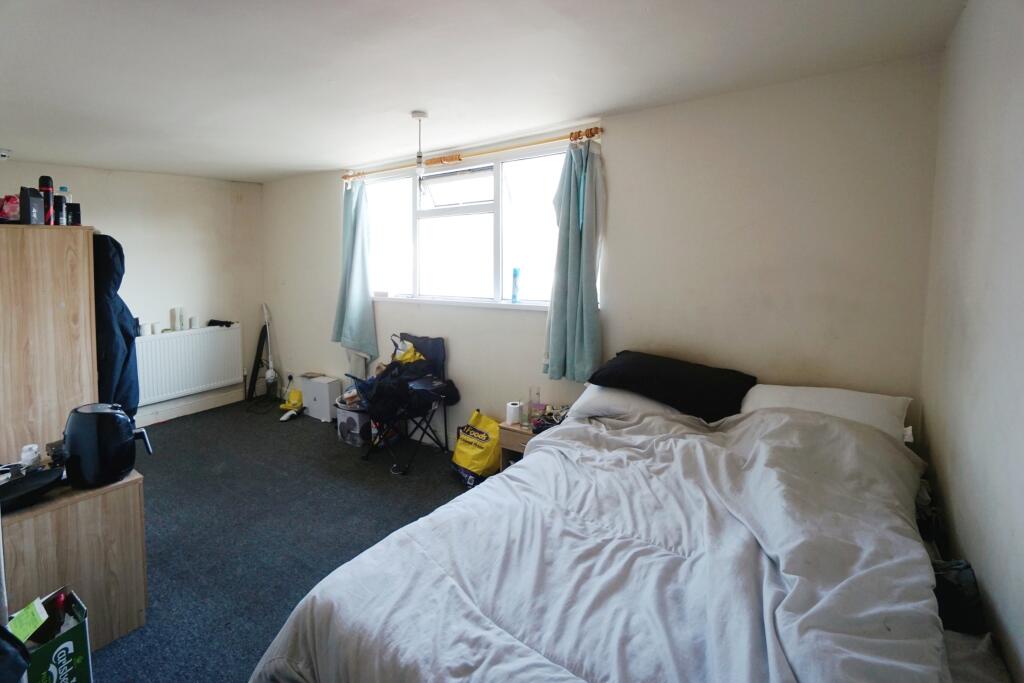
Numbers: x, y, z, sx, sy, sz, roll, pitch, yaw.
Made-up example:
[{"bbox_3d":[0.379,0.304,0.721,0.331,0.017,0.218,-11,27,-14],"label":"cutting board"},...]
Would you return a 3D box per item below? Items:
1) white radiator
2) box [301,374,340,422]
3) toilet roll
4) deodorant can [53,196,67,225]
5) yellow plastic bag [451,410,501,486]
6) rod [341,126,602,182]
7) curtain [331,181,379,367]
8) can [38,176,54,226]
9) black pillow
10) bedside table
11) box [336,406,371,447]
[{"bbox_3d":[-3.008,0.208,4.035,0.100,0.600,0.880,5,8,33],"label":"white radiator"},{"bbox_3d":[-1.787,0.528,4.073,0.450,0.370,0.170,5,8,33],"label":"box"},{"bbox_3d":[0.009,0.421,2.480,0.080,0.110,0.080,1,6,0],"label":"toilet roll"},{"bbox_3d":[-2.042,-0.591,1.930,0.042,0.132,0.042,7,8,41],"label":"deodorant can"},{"bbox_3d":[-0.243,0.706,2.840,0.200,0.420,0.320,-5,9,-45],"label":"yellow plastic bag"},{"bbox_3d":[-0.462,-1.289,3.010,2.312,0.060,0.080,6,8,32],"label":"rod"},{"bbox_3d":[-1.320,-0.574,3.600,0.420,1.500,0.170,5,8,33],"label":"curtain"},{"bbox_3d":[-2.092,-0.632,1.920,0.047,0.216,0.047,7,8,41],"label":"can"},{"bbox_3d":[0.797,0.219,2.120,0.700,0.160,0.430,13,36,32],"label":"black pillow"},{"bbox_3d":[0.195,0.716,2.483,0.410,0.470,0.360,5,8,33],"label":"bedside table"},{"bbox_3d":[-1.229,0.664,3.489,0.280,0.280,0.260,5,8,33],"label":"box"}]

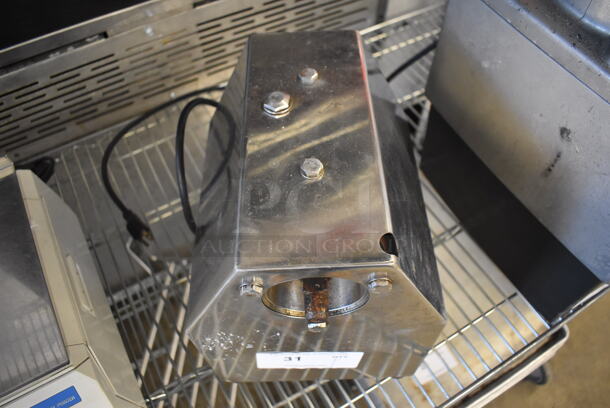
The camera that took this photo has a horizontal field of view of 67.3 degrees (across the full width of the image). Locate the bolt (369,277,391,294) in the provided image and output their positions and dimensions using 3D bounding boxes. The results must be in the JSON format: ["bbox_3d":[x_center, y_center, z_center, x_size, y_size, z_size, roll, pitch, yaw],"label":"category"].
[{"bbox_3d":[0.050,0.055,0.301,0.015,0.015,0.005,-2,56,0],"label":"bolt"}]

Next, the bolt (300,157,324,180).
[{"bbox_3d":[0.005,-0.025,0.315,0.015,0.006,0.015,-2,56,0],"label":"bolt"}]

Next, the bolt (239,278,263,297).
[{"bbox_3d":[-0.035,0.057,0.299,0.015,0.015,0.005,-2,56,0],"label":"bolt"}]

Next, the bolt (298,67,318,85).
[{"bbox_3d":[0.003,-0.103,0.367,0.015,0.005,0.015,-2,56,0],"label":"bolt"}]

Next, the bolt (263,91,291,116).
[{"bbox_3d":[-0.021,-0.076,0.348,0.021,0.009,0.021,-2,56,0],"label":"bolt"}]

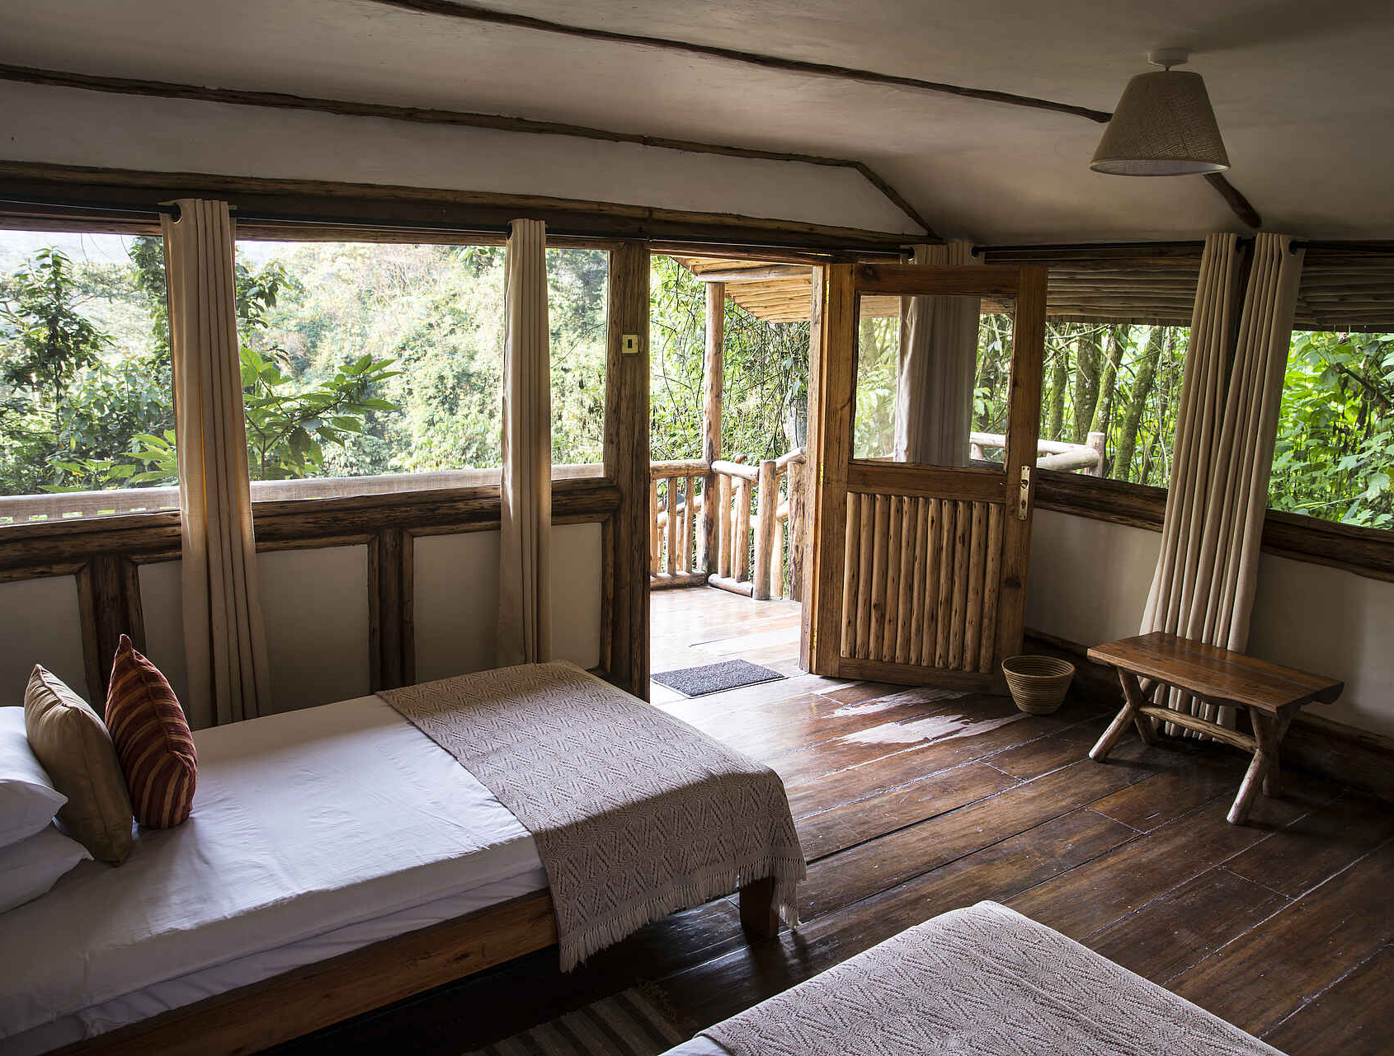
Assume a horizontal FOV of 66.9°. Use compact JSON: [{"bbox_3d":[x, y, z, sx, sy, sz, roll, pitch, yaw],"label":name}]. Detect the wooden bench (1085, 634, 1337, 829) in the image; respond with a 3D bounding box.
[{"bbox_3d":[1.959,0.759,4.115,0.490,0.470,0.735,-7,14,-33],"label":"wooden bench"}]

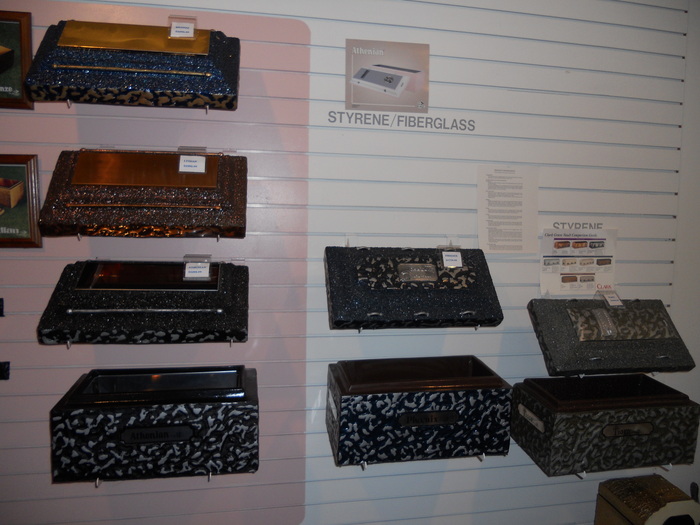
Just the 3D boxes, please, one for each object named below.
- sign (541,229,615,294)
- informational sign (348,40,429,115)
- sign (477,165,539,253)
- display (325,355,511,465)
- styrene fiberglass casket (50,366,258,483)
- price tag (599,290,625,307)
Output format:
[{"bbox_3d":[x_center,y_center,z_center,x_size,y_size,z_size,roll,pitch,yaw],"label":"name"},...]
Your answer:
[{"bbox_3d":[0.764,-0.001,1.811,0.277,0.216,0.008,0,5,-12],"label":"sign"},{"bbox_3d":[0.113,-0.552,1.622,0.255,0.203,0.010,0,5,-12],"label":"informational sign"},{"bbox_3d":[0.507,-0.168,1.740,0.212,0.279,0.006,0,5,-12],"label":"sign"},{"bbox_3d":[0.189,0.417,1.589,0.478,0.206,0.255,0,8,-10],"label":"display"},{"bbox_3d":[-0.485,0.407,1.443,0.472,0.200,0.275,1,6,-11],"label":"styrene fiberglass casket"},{"bbox_3d":[0.855,0.119,1.785,0.070,0.058,0.010,-1,-36,-22],"label":"price tag"}]

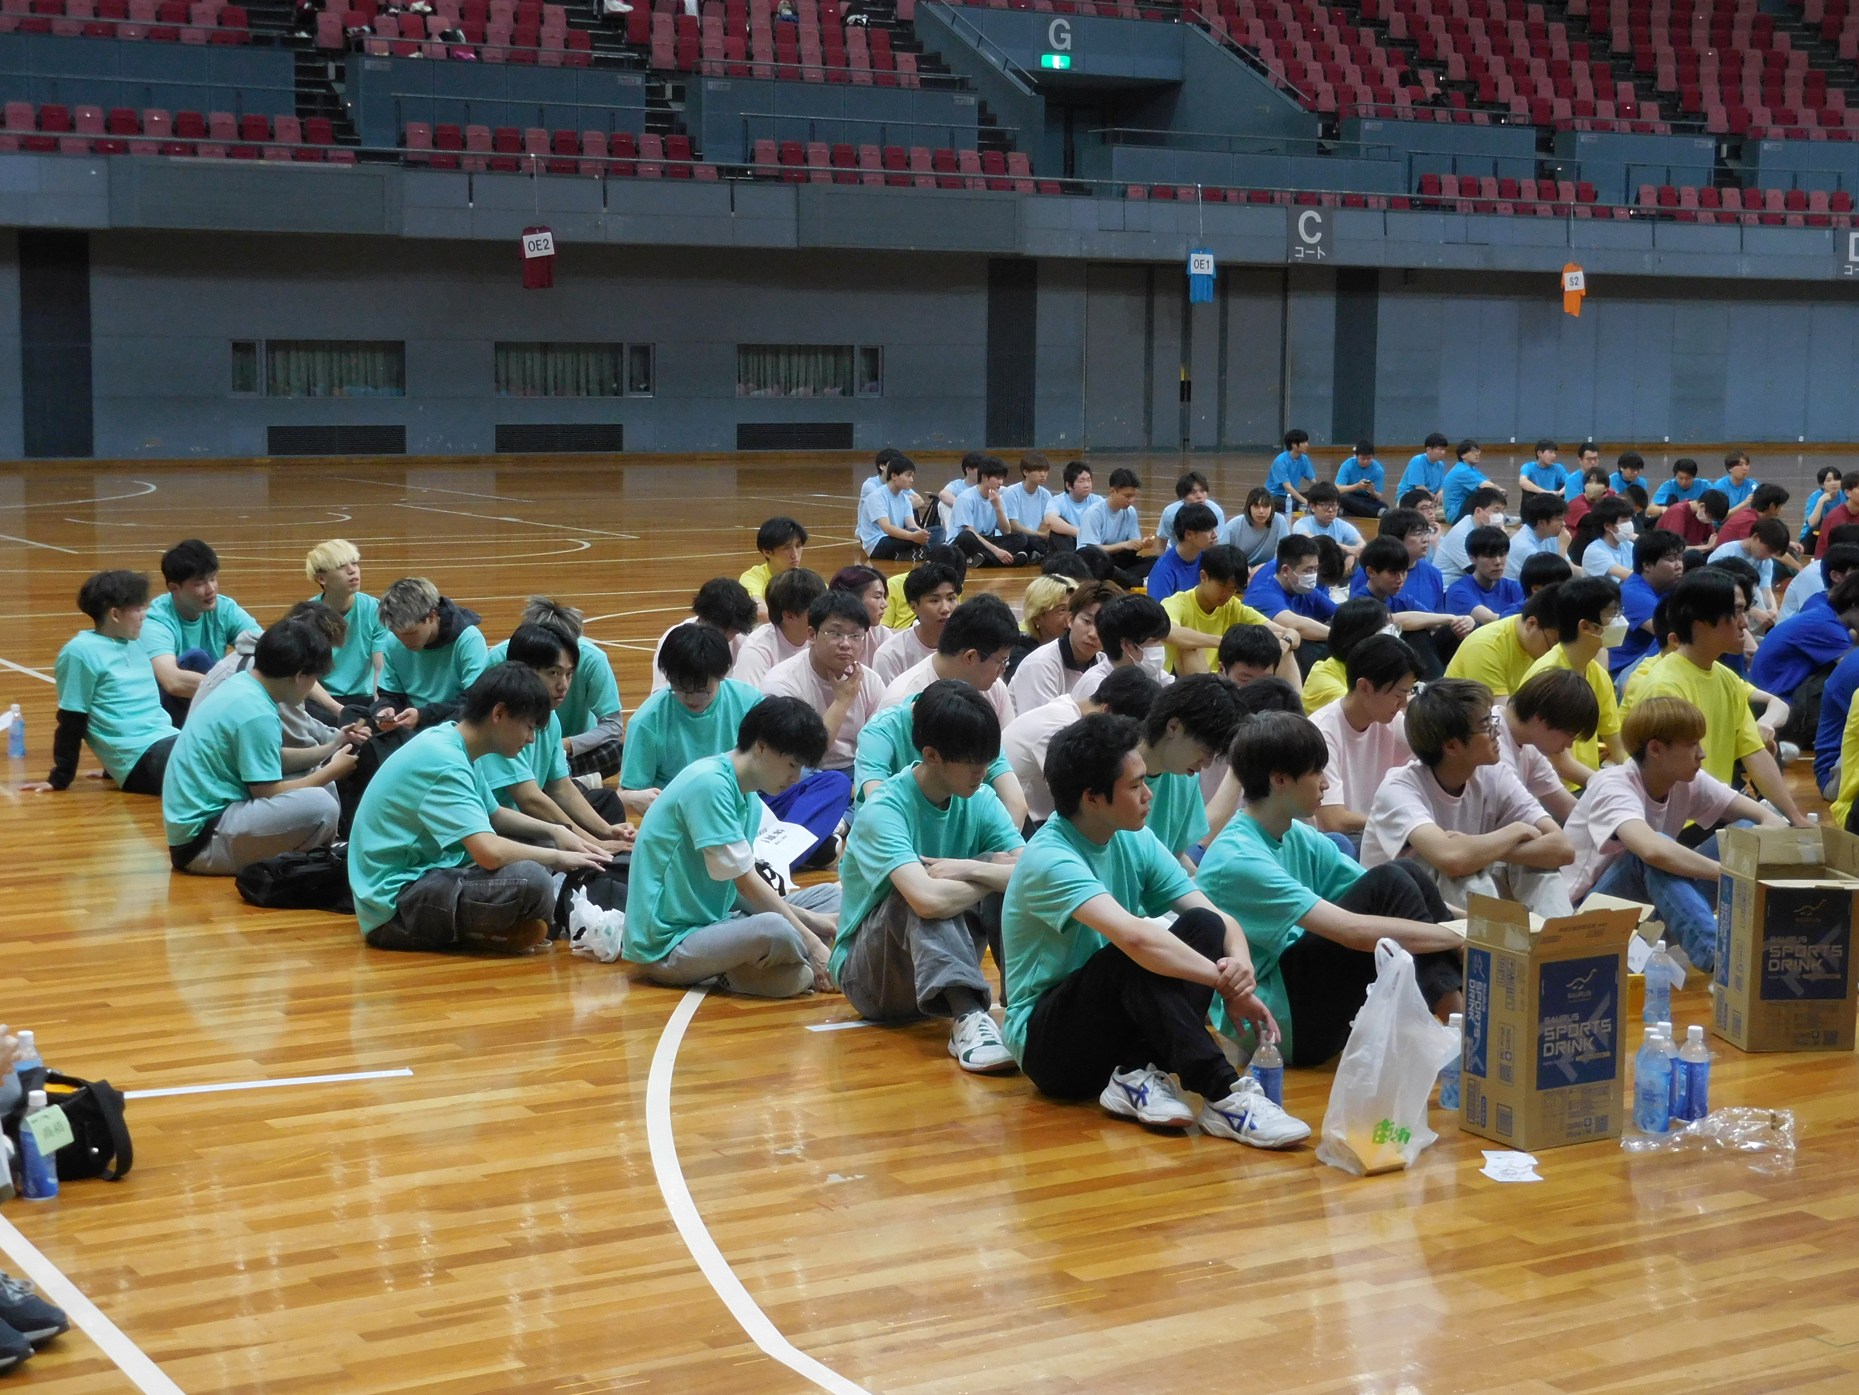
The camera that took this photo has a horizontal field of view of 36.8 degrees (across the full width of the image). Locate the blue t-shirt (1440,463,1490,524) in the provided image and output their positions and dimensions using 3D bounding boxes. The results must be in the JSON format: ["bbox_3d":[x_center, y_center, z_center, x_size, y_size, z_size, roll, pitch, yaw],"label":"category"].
[{"bbox_3d":[5.136,-1.953,26.760,0.380,0.590,0.440,3,8,22],"label":"blue t-shirt"}]

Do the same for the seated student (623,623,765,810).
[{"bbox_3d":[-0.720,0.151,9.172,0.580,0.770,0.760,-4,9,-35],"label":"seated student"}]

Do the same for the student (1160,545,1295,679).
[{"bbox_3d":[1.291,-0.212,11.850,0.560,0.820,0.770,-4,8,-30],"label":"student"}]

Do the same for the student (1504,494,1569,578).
[{"bbox_3d":[3.960,-0.889,17.690,0.780,0.800,0.540,4,8,28],"label":"student"}]

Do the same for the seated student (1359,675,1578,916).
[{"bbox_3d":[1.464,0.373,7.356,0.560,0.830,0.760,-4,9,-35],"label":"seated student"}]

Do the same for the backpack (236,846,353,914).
[{"bbox_3d":[-1.832,0.541,8.280,0.440,0.150,0.270,2,7,8],"label":"backpack"}]

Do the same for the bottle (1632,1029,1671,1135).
[{"bbox_3d":[1.545,0.821,5.954,0.068,0.204,0.068,1,7,0],"label":"bottle"}]

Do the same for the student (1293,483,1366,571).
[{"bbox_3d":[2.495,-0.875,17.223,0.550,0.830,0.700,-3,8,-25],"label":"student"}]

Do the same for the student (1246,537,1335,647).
[{"bbox_3d":[1.668,-0.274,12.361,0.550,0.840,0.740,-5,9,-40],"label":"student"}]

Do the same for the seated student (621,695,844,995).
[{"bbox_3d":[-0.509,0.349,7.503,0.620,0.780,0.620,3,8,22],"label":"seated student"}]

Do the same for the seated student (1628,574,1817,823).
[{"bbox_3d":[2.648,0.080,9.093,0.580,0.940,0.750,-6,10,-44],"label":"seated student"}]

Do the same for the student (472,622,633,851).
[{"bbox_3d":[-1.180,0.167,8.741,0.700,0.820,0.550,6,9,36],"label":"student"}]

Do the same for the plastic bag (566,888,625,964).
[{"bbox_3d":[-0.905,0.616,7.620,0.155,0.185,0.140,-1,7,-10],"label":"plastic bag"}]

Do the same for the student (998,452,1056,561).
[{"bbox_3d":[0.807,-1.500,22.000,0.530,0.840,0.750,-6,10,-42],"label":"student"}]

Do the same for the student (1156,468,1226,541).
[{"bbox_3d":[1.821,-1.159,19.400,0.550,0.830,0.750,-2,8,-18],"label":"student"}]

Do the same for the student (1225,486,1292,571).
[{"bbox_3d":[2.120,-0.955,18.000,0.520,0.780,0.720,0,7,-2],"label":"student"}]

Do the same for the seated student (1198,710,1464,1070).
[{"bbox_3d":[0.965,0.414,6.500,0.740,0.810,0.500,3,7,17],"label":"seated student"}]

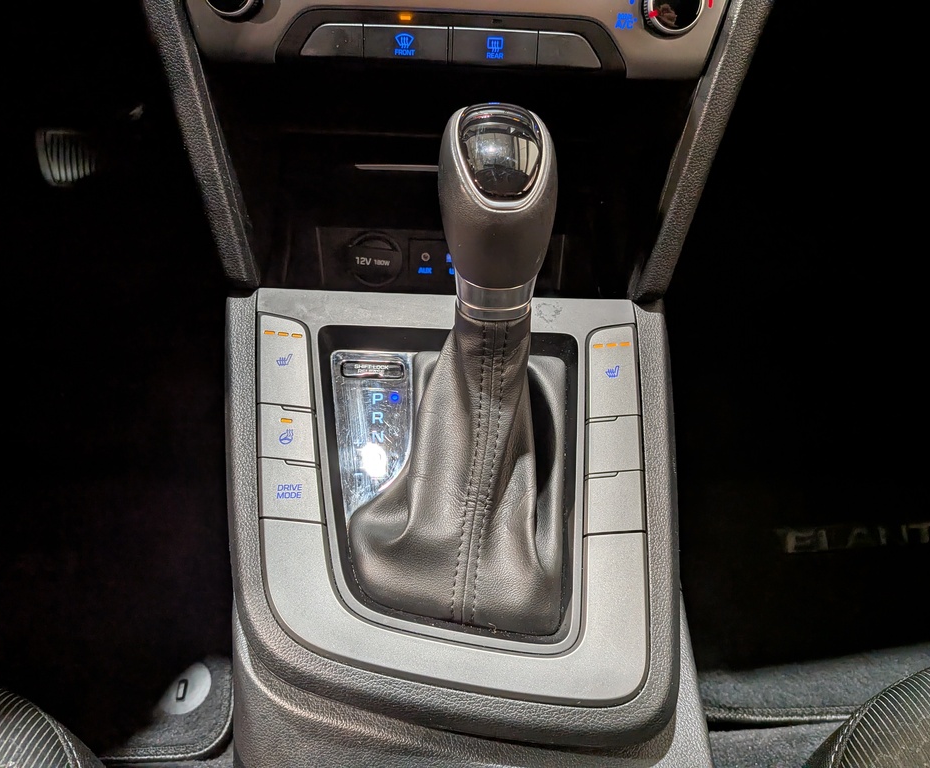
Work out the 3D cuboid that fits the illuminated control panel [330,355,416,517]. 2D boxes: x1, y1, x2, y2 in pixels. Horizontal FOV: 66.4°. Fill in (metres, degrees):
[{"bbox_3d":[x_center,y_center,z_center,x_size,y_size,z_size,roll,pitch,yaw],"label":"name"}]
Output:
[{"bbox_3d":[-0.043,0.023,0.348,0.041,0.009,0.089,-3,58,-7],"label":"illuminated control panel"}]

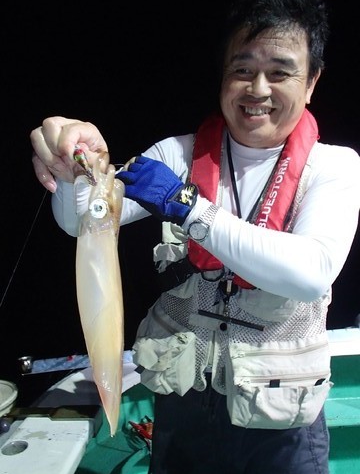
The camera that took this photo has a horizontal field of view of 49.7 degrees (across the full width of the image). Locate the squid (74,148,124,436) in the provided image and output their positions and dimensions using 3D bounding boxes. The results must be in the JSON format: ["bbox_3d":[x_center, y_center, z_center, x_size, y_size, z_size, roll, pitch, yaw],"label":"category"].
[{"bbox_3d":[-0.111,0.080,0.545,0.065,0.400,0.060,-3,7,-9],"label":"squid"}]

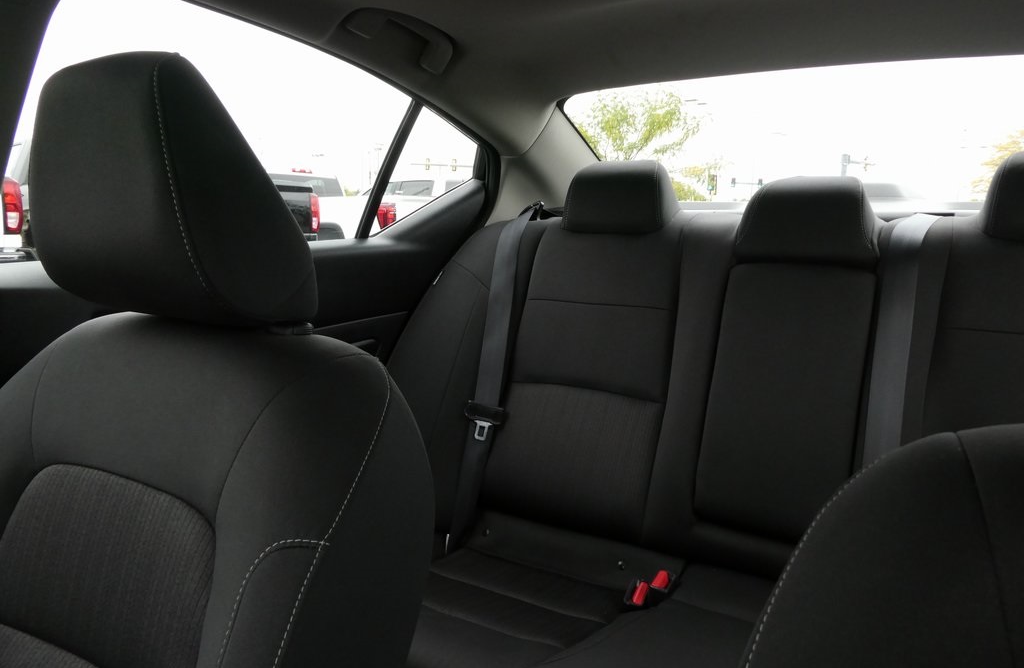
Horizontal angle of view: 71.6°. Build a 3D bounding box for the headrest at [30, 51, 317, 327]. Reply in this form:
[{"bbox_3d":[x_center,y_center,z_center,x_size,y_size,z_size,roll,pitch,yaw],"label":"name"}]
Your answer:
[{"bbox_3d":[-0.299,-0.106,0.585,0.240,0.195,0.145,5,10,30],"label":"headrest"}]

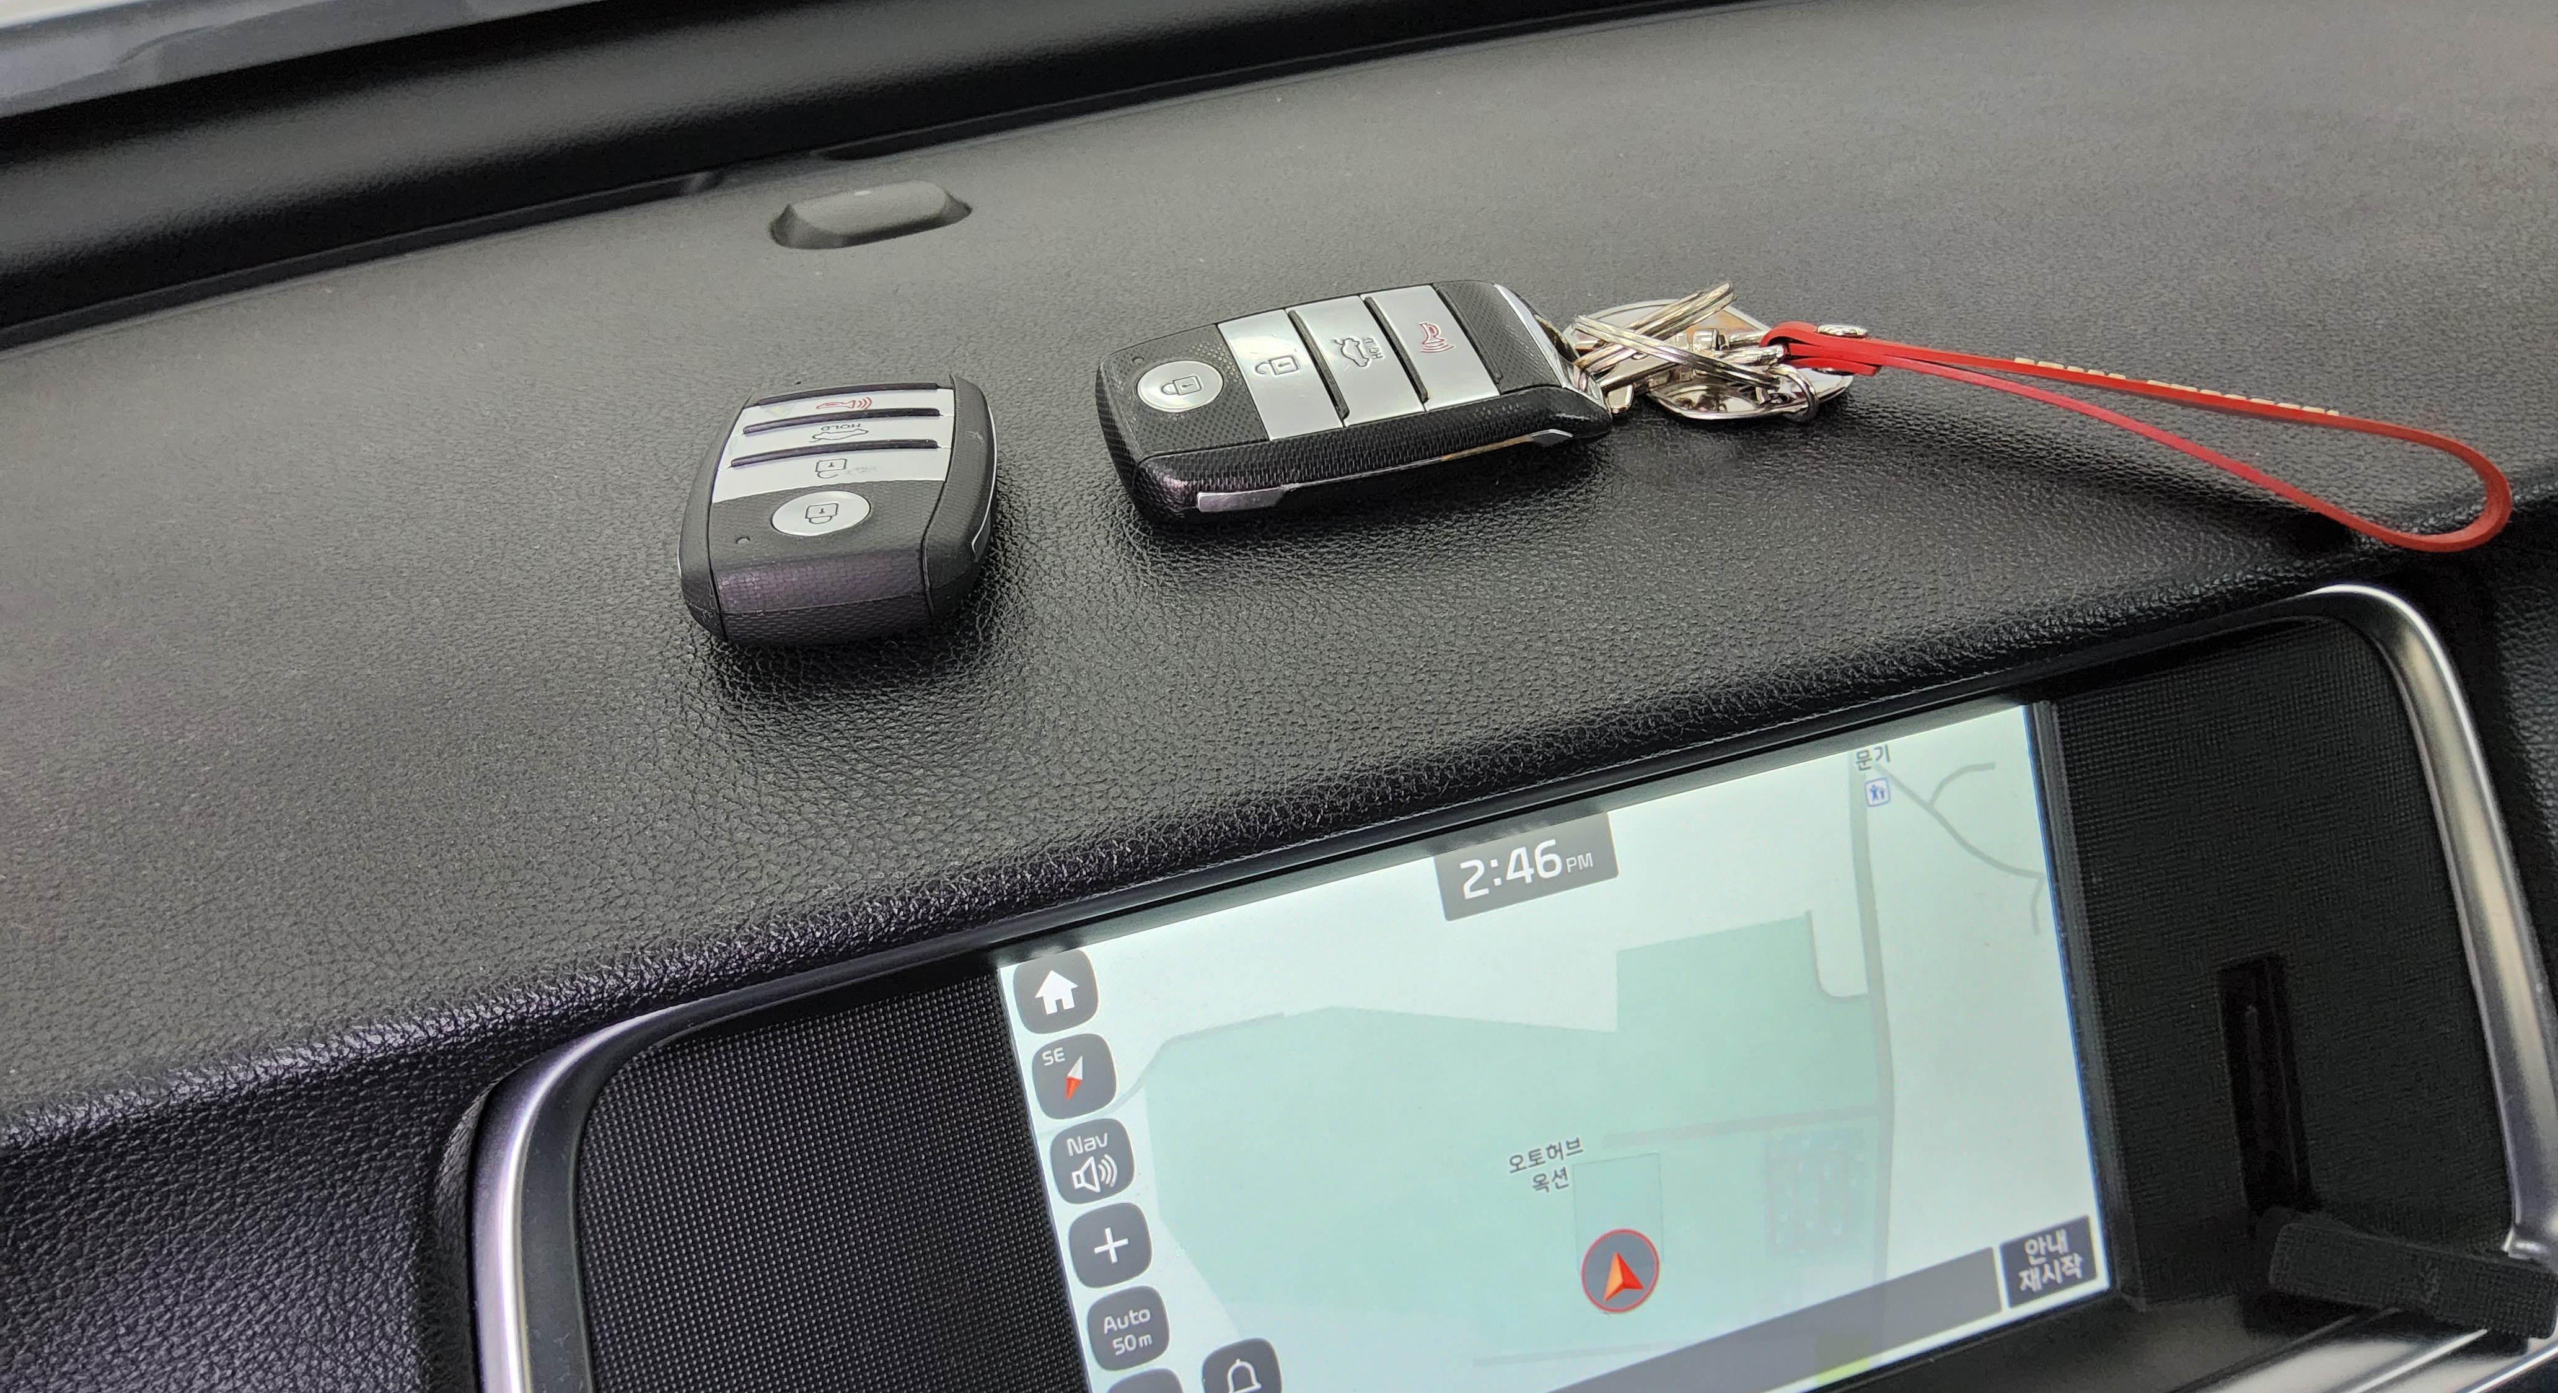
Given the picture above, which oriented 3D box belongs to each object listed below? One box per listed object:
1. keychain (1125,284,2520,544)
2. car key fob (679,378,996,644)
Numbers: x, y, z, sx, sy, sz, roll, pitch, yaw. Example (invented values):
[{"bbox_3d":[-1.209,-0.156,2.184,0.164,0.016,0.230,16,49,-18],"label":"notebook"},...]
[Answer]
[{"bbox_3d":[0.078,-0.053,0.303,0.219,0.024,0.071,1,39,4],"label":"keychain"},{"bbox_3d":[-0.066,-0.029,0.279,0.042,0.017,0.067,-4,35,-3],"label":"car key fob"}]

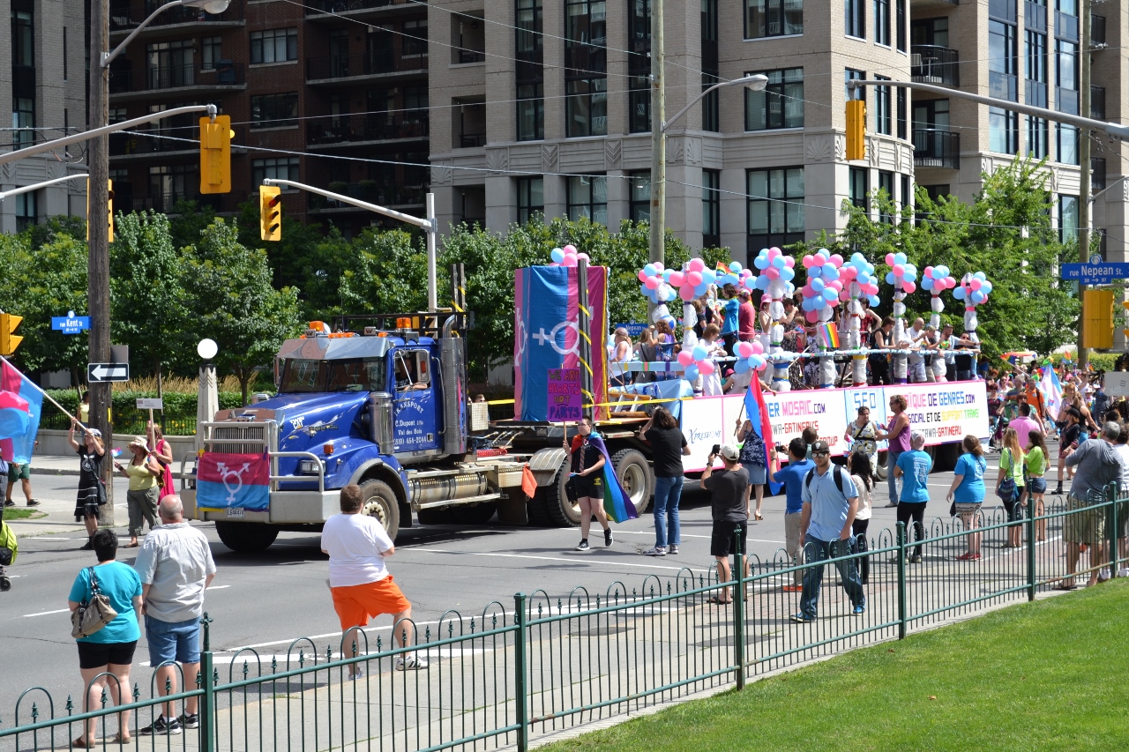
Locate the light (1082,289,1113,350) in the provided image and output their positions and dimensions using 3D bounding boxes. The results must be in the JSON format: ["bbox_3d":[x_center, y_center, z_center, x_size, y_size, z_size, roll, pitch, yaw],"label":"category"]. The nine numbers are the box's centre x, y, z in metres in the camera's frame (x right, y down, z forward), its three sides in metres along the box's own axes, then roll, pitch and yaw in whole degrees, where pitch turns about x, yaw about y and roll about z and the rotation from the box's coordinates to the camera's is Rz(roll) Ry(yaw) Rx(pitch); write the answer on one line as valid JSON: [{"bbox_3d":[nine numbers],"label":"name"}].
[{"bbox_3d":[6.732,-0.712,26.500,0.360,0.720,0.300,0,2,28],"label":"light"}]

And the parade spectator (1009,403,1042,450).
[{"bbox_3d":[7.733,1.326,35.216,0.520,1.750,0.330,-1,1,-14],"label":"parade spectator"}]

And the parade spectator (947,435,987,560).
[{"bbox_3d":[5.400,1.602,28.015,0.420,1.630,0.500,0,1,37],"label":"parade spectator"}]

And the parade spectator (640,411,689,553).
[{"bbox_3d":[1.255,1.315,26.100,0.580,1.830,0.520,-1,2,-22],"label":"parade spectator"}]

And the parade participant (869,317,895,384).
[{"bbox_3d":[6.058,-0.343,39.800,0.500,1.560,0.480,0,2,32],"label":"parade participant"}]

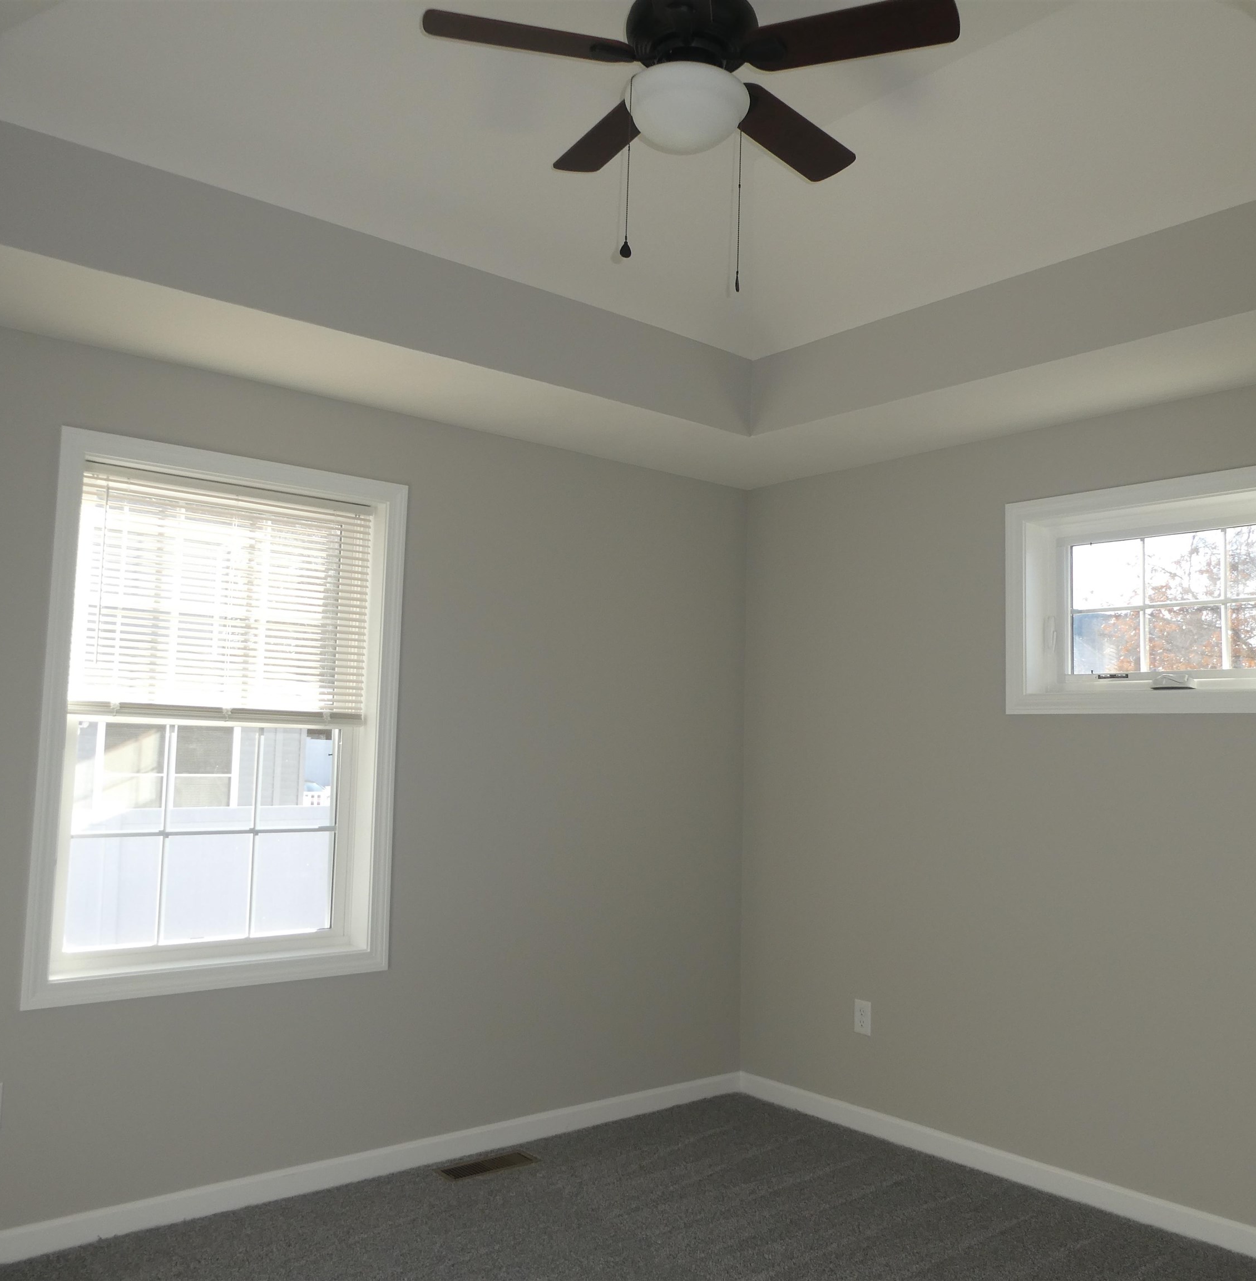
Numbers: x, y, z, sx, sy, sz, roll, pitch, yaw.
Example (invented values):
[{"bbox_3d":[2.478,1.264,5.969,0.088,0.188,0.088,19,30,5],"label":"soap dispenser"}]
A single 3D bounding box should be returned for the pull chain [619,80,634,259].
[{"bbox_3d":[0.003,-0.952,2.380,0.025,0.370,0.022,1,-5,0],"label":"pull chain"}]

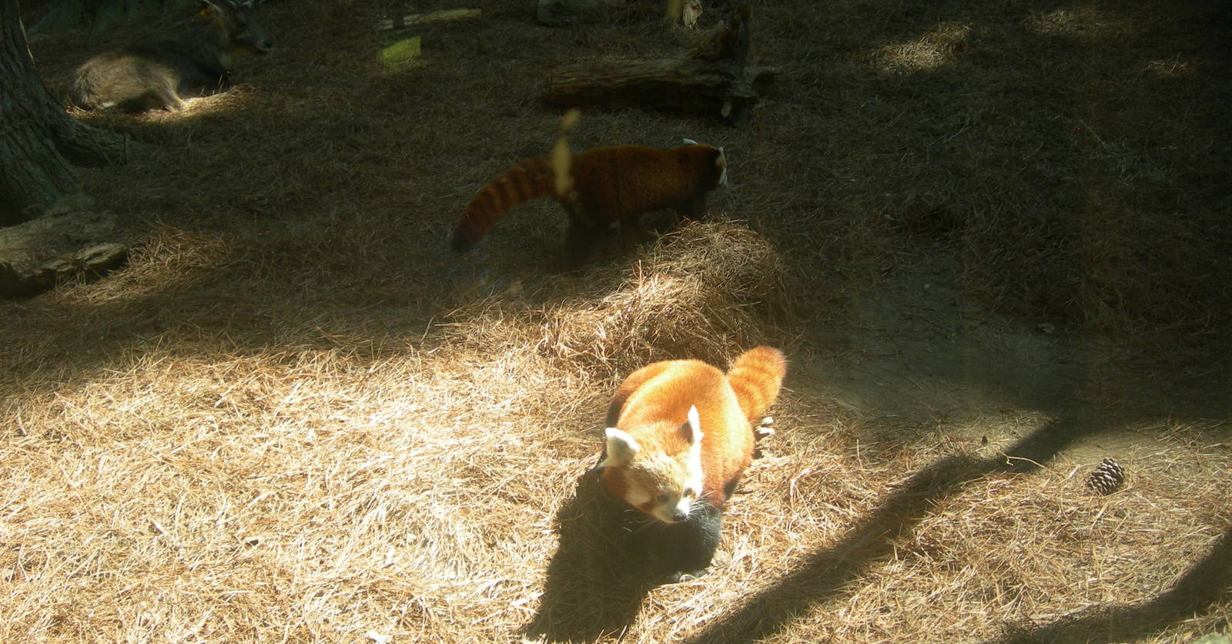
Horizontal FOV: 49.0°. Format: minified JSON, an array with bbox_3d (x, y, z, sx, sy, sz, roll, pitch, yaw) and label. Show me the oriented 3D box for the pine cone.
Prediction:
[{"bbox_3d":[1.030,0.325,2.841,0.075,0.066,0.070,-5,14,-22],"label":"pine cone"}]

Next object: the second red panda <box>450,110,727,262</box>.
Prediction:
[{"bbox_3d":[-0.078,-0.392,4.278,0.880,0.350,0.240,-4,16,-15],"label":"second red panda"}]

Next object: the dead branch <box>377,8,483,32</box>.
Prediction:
[{"bbox_3d":[-1.126,-1.824,8.198,0.686,0.080,0.100,-10,21,-29],"label":"dead branch"}]

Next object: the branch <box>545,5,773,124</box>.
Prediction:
[{"bbox_3d":[0.194,-1.161,6.120,1.020,0.500,0.450,-1,16,-5],"label":"branch"}]

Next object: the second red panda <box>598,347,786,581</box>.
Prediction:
[{"bbox_3d":[0.155,0.222,2.877,0.330,0.330,0.840,3,16,11],"label":"second red panda"}]

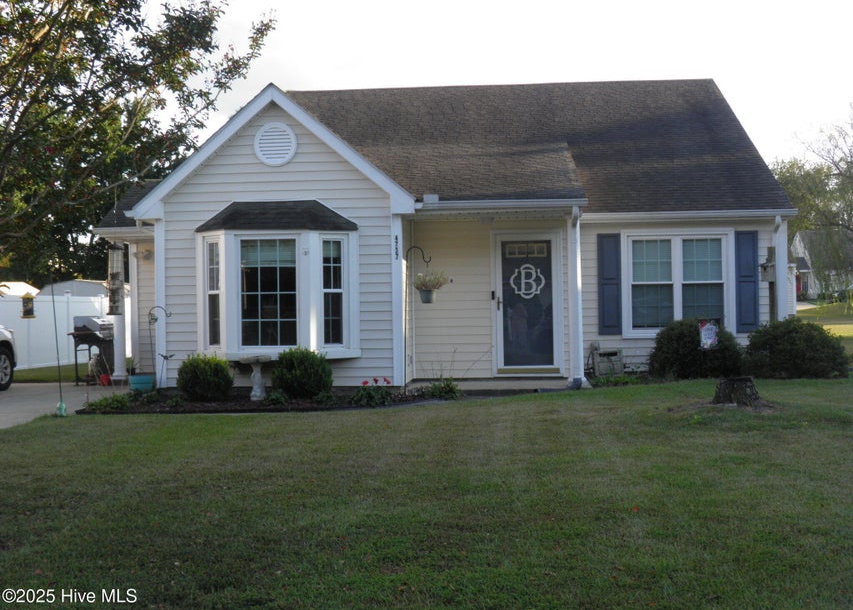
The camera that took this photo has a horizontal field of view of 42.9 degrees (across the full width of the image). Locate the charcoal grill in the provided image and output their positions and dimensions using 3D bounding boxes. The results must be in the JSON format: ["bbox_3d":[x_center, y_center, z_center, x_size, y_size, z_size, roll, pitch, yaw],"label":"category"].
[{"bbox_3d":[-5.632,0.765,18.450,0.600,1.170,1.100,-1,0,6],"label":"charcoal grill"}]

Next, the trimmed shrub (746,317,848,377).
[{"bbox_3d":[5.374,0.610,15.750,1.500,0.860,1.300,-1,0,0],"label":"trimmed shrub"}]

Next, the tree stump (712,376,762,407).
[{"bbox_3d":[3.542,0.975,12.350,0.570,0.335,0.540,-1,0,0],"label":"tree stump"}]

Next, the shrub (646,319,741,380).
[{"bbox_3d":[3.944,0.625,15.900,1.380,0.880,1.250,-1,0,0],"label":"shrub"}]

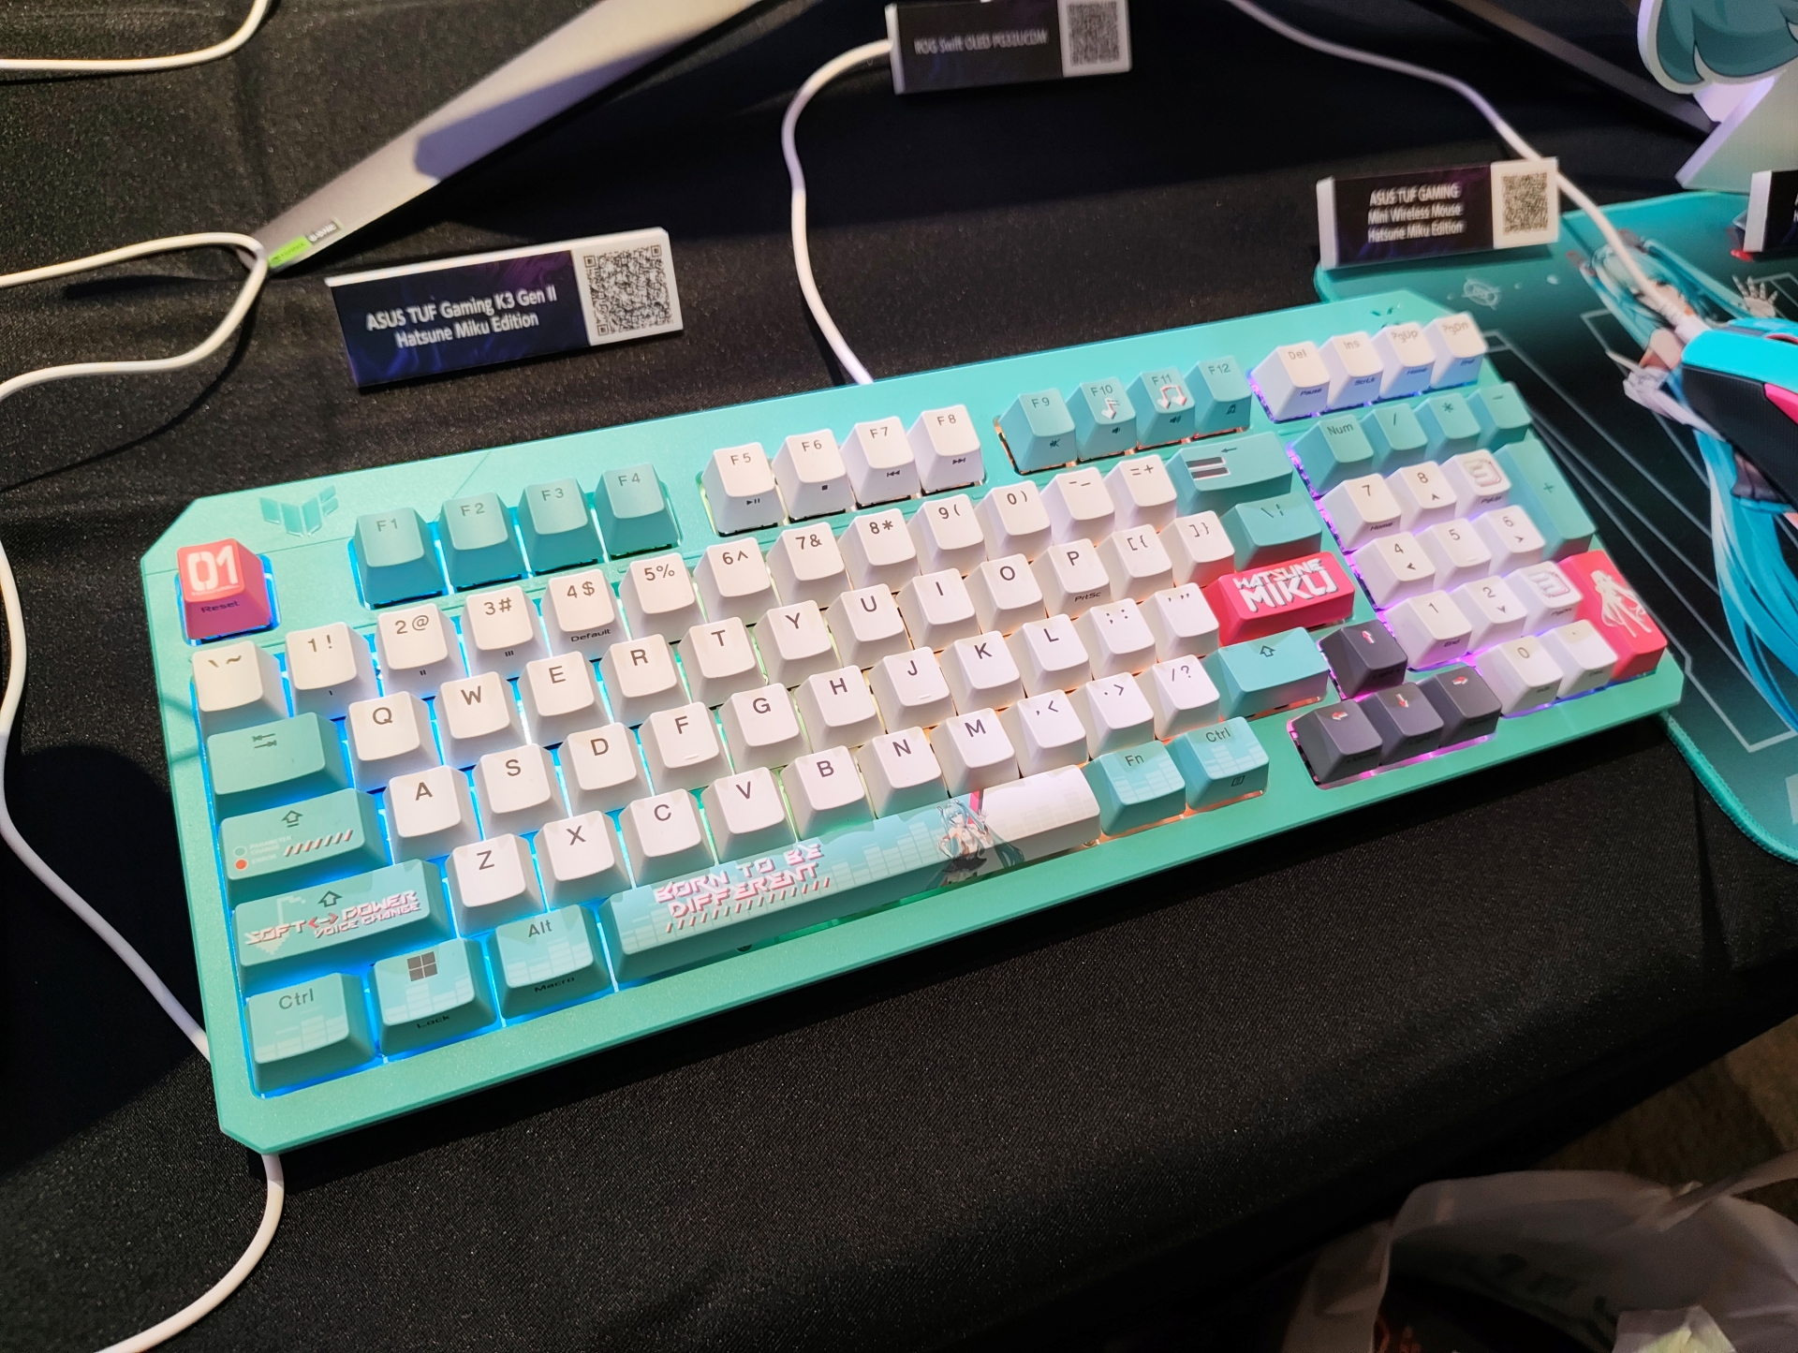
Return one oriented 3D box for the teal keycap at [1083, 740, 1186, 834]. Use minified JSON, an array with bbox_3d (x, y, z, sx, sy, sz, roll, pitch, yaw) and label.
[{"bbox_3d":[0.059,0.026,0.304,0.023,0.010,0.018,-14,68,-17],"label":"teal keycap"}]

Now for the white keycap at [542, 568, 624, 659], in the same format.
[{"bbox_3d":[-0.074,-0.014,0.296,0.018,0.011,0.018,-14,68,-17],"label":"white keycap"}]

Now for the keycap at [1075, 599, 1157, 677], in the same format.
[{"bbox_3d":[0.057,-0.011,0.321,0.018,0.008,0.018,-14,69,-17],"label":"keycap"}]

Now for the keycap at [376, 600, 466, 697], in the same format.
[{"bbox_3d":[-0.110,-0.006,0.285,0.018,0.012,0.018,-14,68,-17],"label":"keycap"}]

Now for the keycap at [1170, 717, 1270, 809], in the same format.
[{"bbox_3d":[0.081,0.021,0.311,0.023,0.010,0.018,-14,68,-17],"label":"keycap"}]

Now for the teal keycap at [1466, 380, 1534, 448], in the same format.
[{"bbox_3d":[0.180,-0.078,0.377,0.018,0.012,0.018,-14,68,-17],"label":"teal keycap"}]

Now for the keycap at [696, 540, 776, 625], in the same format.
[{"bbox_3d":[-0.039,-0.023,0.307,0.018,0.011,0.018,-14,68,-17],"label":"keycap"}]

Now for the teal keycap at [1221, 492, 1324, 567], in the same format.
[{"bbox_3d":[0.104,-0.041,0.345,0.028,0.008,0.018,-14,69,-17],"label":"teal keycap"}]

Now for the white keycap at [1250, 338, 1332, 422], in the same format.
[{"bbox_3d":[0.118,-0.088,0.368,0.018,0.012,0.018,-14,69,-17],"label":"white keycap"}]

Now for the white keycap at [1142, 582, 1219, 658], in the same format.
[{"bbox_3d":[0.075,-0.014,0.327,0.018,0.009,0.018,-14,68,-17],"label":"white keycap"}]

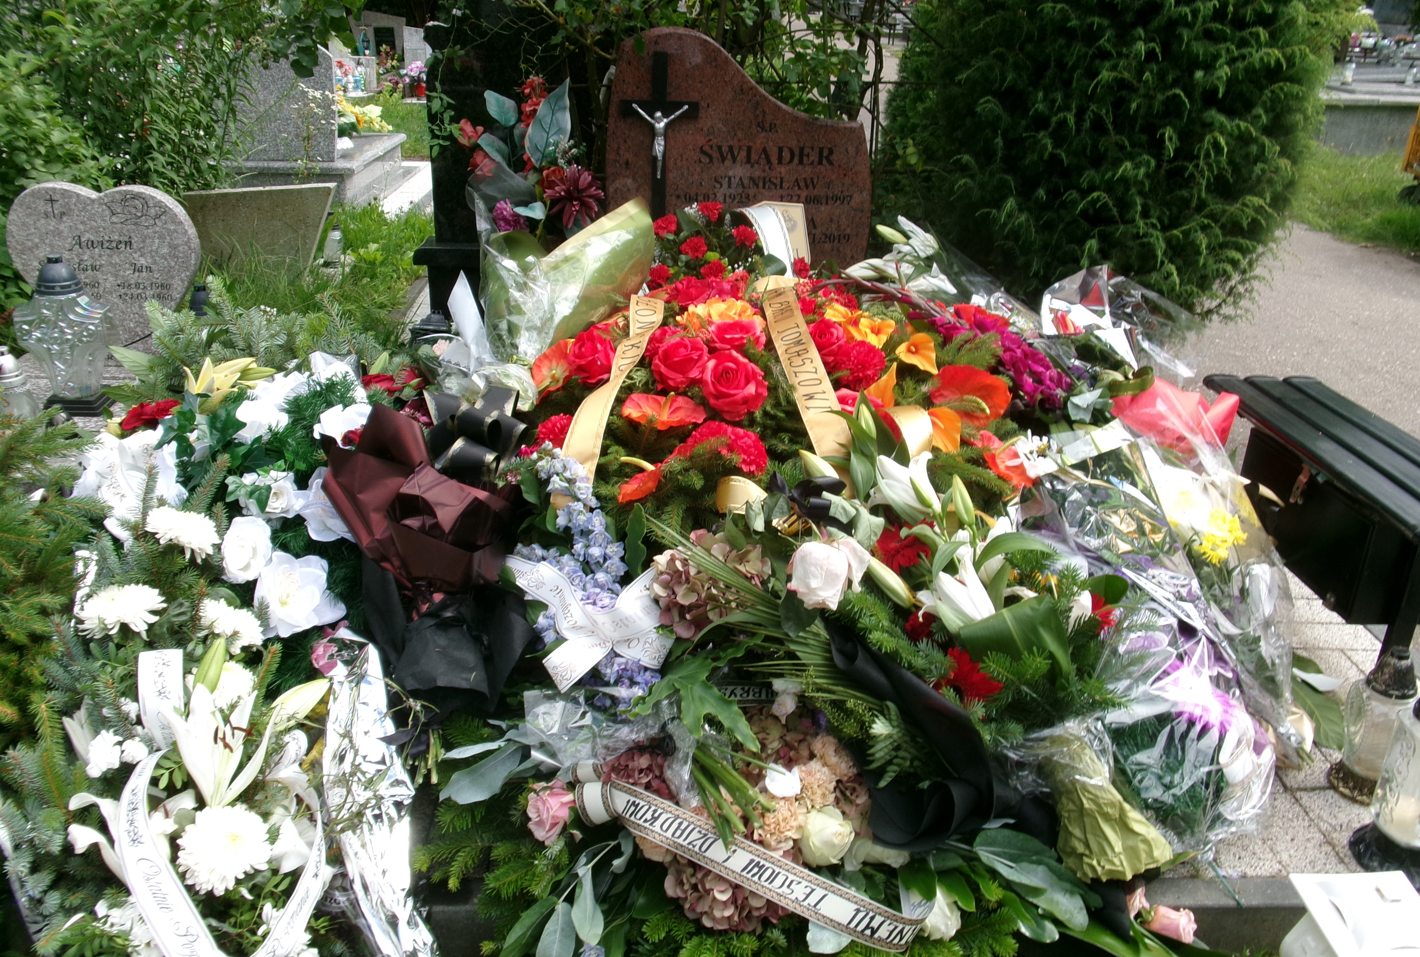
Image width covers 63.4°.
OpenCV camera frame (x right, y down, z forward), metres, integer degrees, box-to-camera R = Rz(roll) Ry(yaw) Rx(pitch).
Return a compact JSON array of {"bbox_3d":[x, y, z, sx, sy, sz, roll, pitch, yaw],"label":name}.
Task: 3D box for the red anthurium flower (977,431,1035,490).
[{"bbox_3d":[0.440,-0.028,1.710,0.110,0.055,0.095,44,38,6],"label":"red anthurium flower"}]

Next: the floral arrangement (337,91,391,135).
[{"bbox_3d":[-2.285,-2.380,7.500,0.400,0.320,0.330,2,23,0],"label":"floral arrangement"}]

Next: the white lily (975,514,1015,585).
[{"bbox_3d":[0.455,0.112,1.830,0.075,0.100,0.085,-3,-8,-10],"label":"white lily"}]

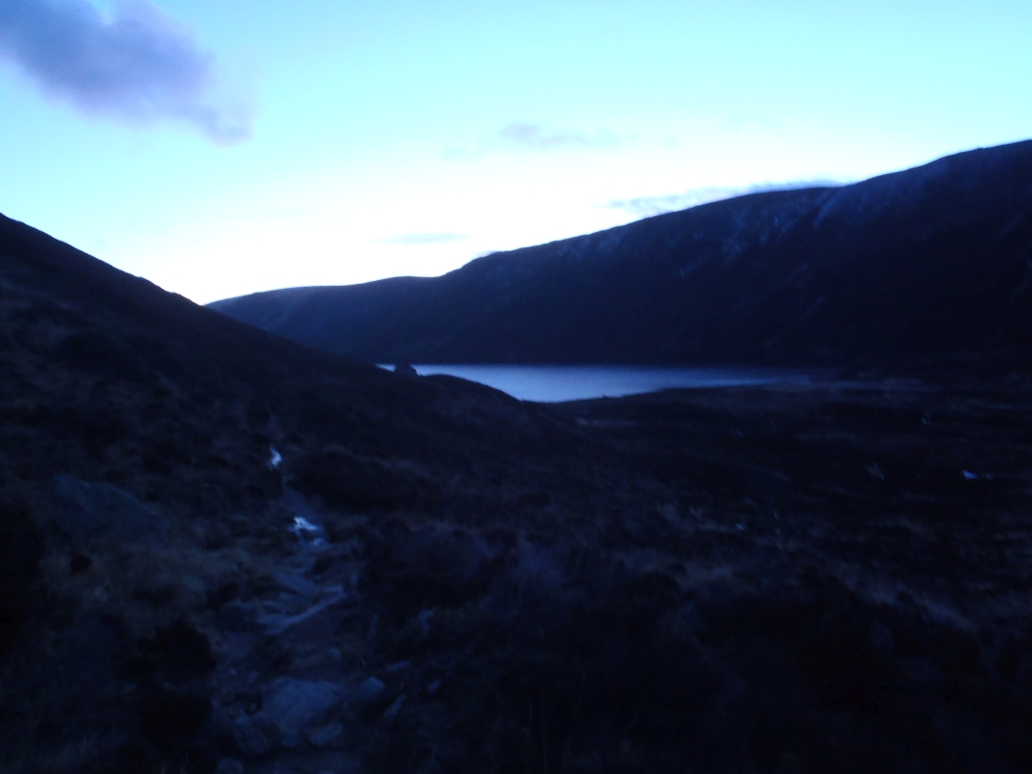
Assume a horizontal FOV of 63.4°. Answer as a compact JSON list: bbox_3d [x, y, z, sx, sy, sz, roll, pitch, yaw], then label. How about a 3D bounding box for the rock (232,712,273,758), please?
[{"bbox_3d":[-1.155,1.526,3.650,0.165,0.110,0.190,-1,3,-20],"label":"rock"}]

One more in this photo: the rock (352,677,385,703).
[{"bbox_3d":[-0.721,1.487,4.100,0.150,0.090,0.130,0,2,-10],"label":"rock"}]

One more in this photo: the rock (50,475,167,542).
[{"bbox_3d":[-3.224,0.955,6.600,0.900,0.450,0.620,-1,3,-25],"label":"rock"}]

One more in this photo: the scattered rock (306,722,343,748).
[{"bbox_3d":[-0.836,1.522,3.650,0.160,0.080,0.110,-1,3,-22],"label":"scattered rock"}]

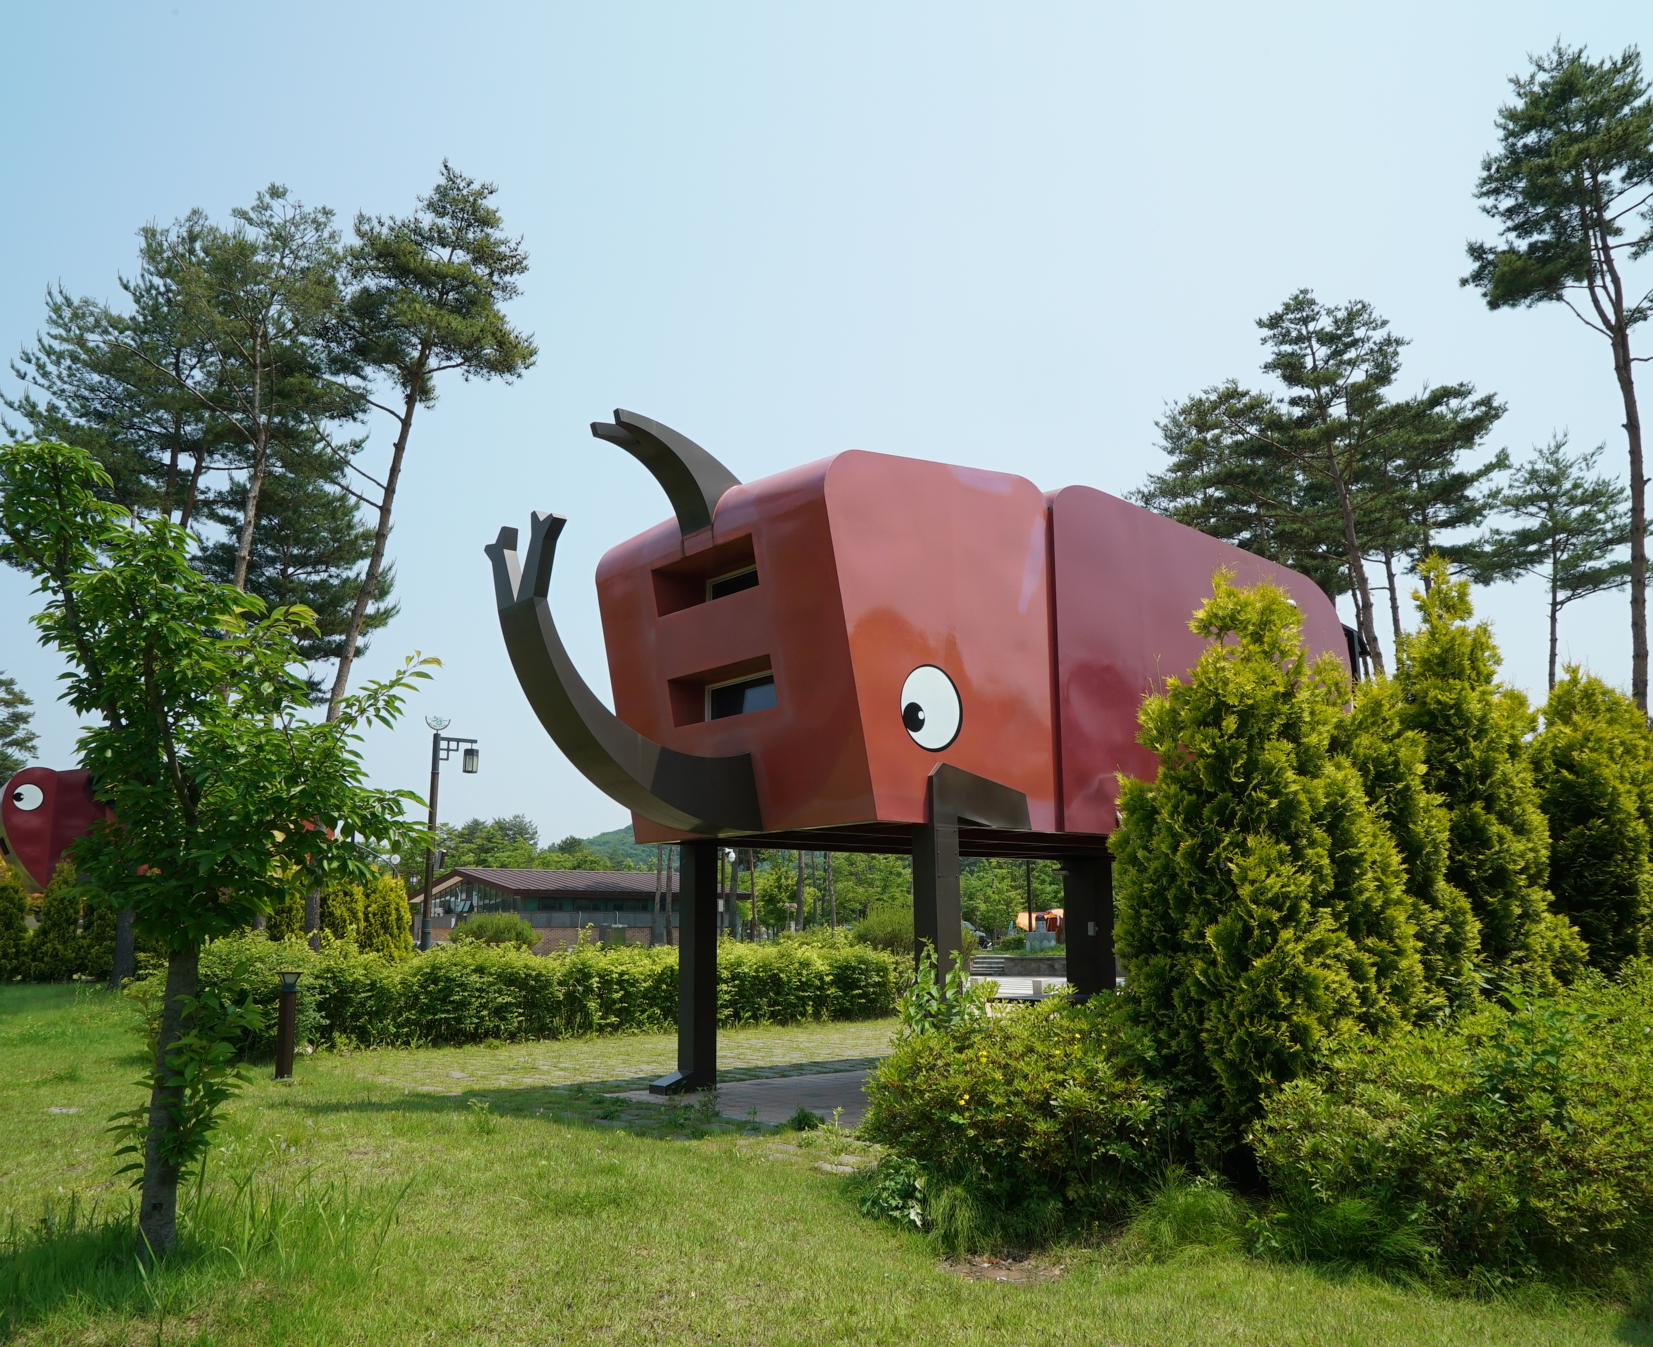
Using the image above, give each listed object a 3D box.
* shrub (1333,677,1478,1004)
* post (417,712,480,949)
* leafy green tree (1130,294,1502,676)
[{"bbox_3d":[3.705,1.593,9.056,1.160,3.186,1.160,-4,-11,22],"label":"shrub"},{"bbox_3d":[-6.637,3.248,23.300,1.100,5.074,0.450,6,-12,-31],"label":"post"},{"bbox_3d":[10.122,-0.924,27.068,7.162,14.363,7.162,-4,-11,21],"label":"leafy green tree"}]

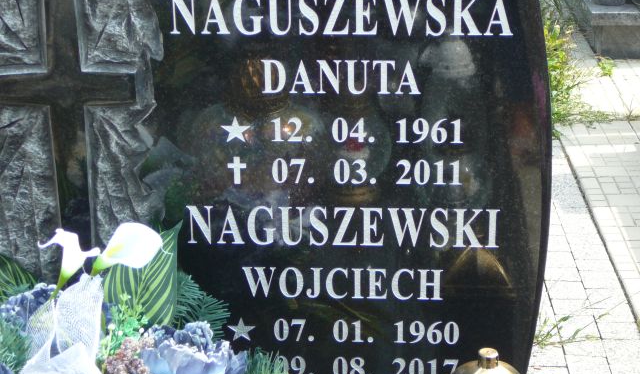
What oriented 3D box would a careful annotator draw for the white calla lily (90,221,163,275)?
[{"bbox_3d":[-0.213,0.069,1.550,0.085,0.055,0.048,-32,-2,11],"label":"white calla lily"}]

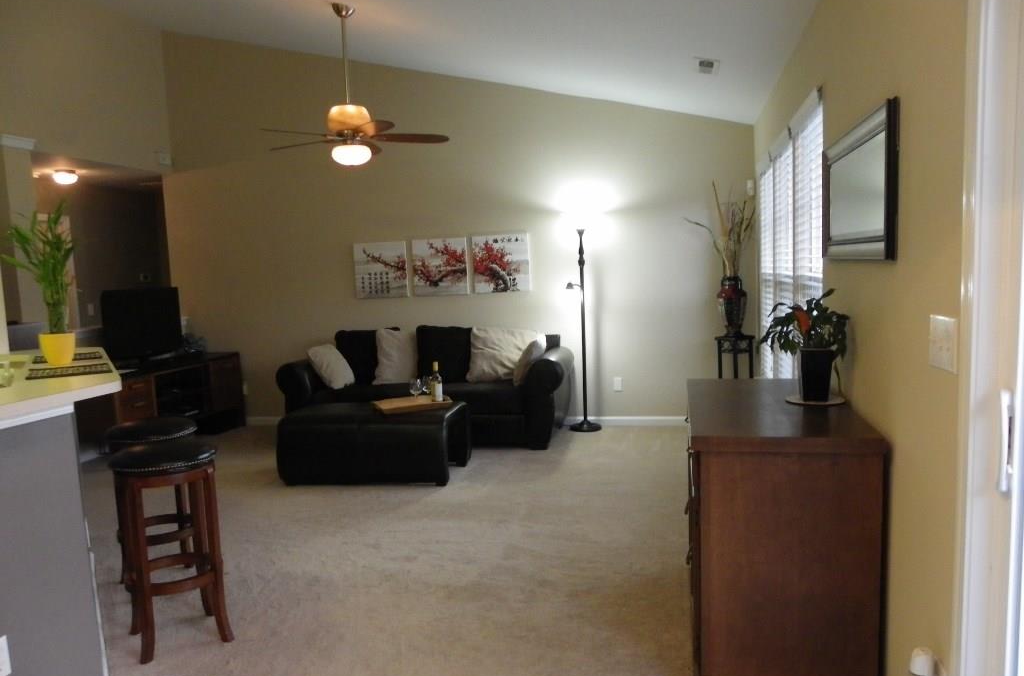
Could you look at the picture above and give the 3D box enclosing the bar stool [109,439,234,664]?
[{"bbox_3d":[-1.336,0.809,3.023,0.455,0.756,0.455,-1,6,13],"label":"bar stool"}]

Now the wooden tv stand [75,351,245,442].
[{"bbox_3d":[-2.996,0.583,6.514,0.530,0.670,1.640,-1,6,13],"label":"wooden tv stand"}]

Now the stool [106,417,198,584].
[{"bbox_3d":[-1.631,0.771,3.523,0.380,0.750,0.380,-5,6,-32],"label":"stool"}]

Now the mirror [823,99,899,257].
[{"bbox_3d":[1.127,-0.474,2.541,0.035,0.425,0.950,-1,6,13],"label":"mirror"}]

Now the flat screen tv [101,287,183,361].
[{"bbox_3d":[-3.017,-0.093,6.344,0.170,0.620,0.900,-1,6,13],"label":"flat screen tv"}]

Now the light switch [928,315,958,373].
[{"bbox_3d":[0.964,0.011,1.722,0.010,0.115,0.168,-1,6,13],"label":"light switch"}]

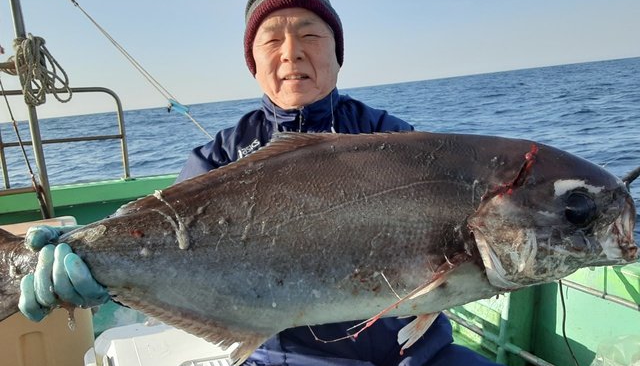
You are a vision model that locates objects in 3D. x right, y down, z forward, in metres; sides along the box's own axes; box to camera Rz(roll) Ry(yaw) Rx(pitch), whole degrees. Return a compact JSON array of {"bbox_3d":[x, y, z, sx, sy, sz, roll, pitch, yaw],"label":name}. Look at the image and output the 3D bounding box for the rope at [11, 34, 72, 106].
[{"bbox_3d":[-1.283,-0.523,2.300,0.250,0.330,0.170,-9,11,-14],"label":"rope"}]

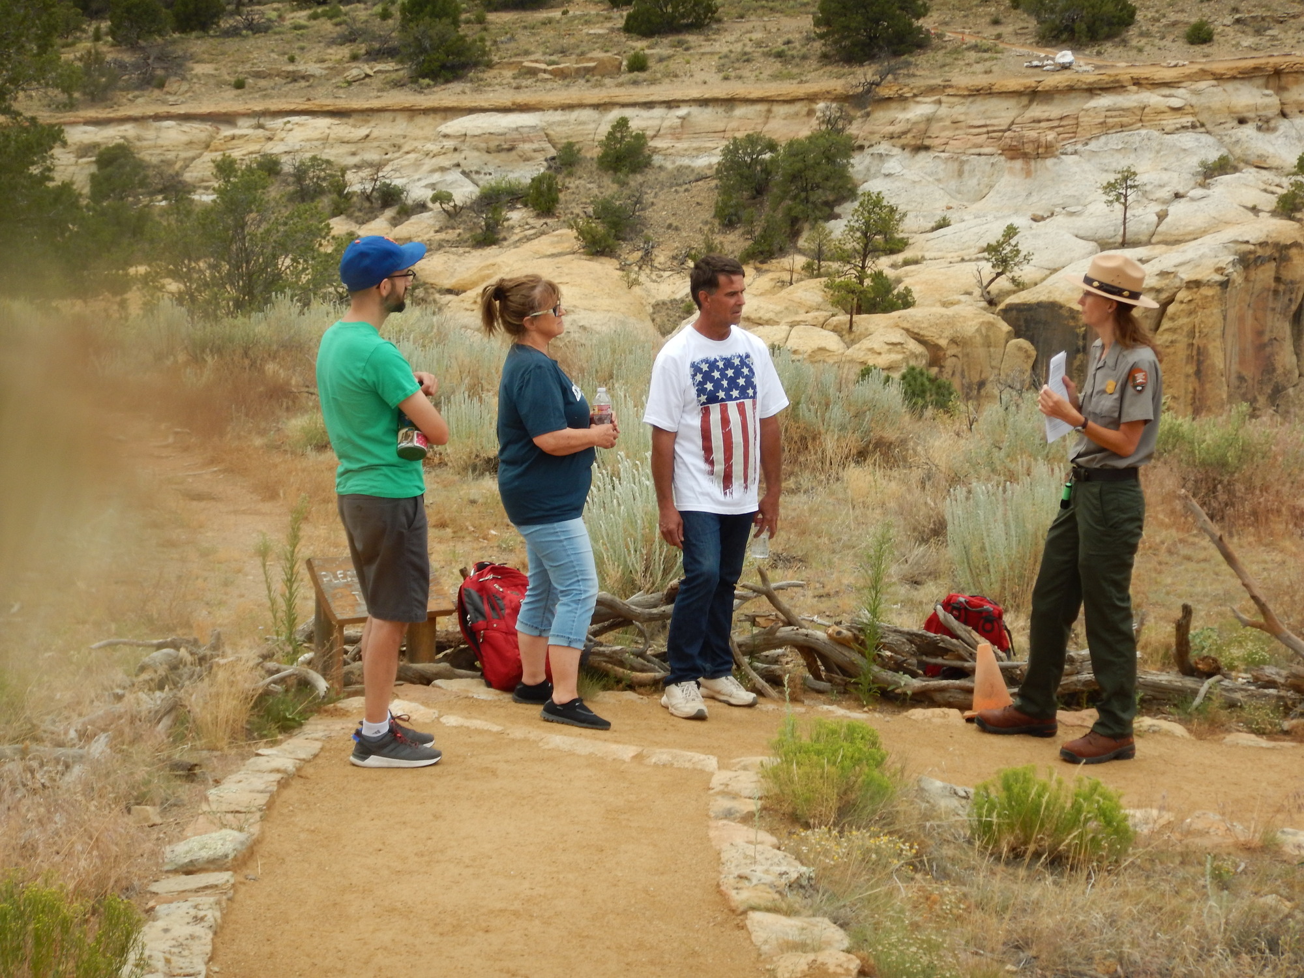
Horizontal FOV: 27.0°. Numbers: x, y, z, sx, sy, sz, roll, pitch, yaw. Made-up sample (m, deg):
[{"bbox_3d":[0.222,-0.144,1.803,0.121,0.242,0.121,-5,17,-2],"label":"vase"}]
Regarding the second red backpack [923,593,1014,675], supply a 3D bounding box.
[{"bbox_3d":[1.324,0.629,11.350,0.350,0.370,0.240,9,-12,6],"label":"second red backpack"}]

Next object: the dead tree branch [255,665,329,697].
[{"bbox_3d":[-1.446,0.779,10.950,0.290,0.130,0.180,0,5,0],"label":"dead tree branch"}]

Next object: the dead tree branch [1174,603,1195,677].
[{"bbox_3d":[2.141,0.608,10.900,0.085,0.295,0.090,0,4,0],"label":"dead tree branch"}]

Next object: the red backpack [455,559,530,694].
[{"bbox_3d":[-0.571,0.558,11.050,0.320,0.500,0.260,-6,-5,-40],"label":"red backpack"}]

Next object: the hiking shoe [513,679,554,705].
[{"bbox_3d":[-0.426,0.794,10.650,0.265,0.100,0.100,1,5,18],"label":"hiking shoe"}]

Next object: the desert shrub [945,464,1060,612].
[{"bbox_3d":[1.811,0.243,13.600,0.680,0.750,0.620,0,5,0],"label":"desert shrub"}]

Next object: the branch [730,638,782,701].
[{"bbox_3d":[0.417,0.724,10.950,0.190,0.250,0.140,0,4,0],"label":"branch"}]

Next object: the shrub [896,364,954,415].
[{"bbox_3d":[3.883,-1.410,38.500,0.840,0.730,0.720,0,4,0],"label":"shrub"}]

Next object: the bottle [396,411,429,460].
[{"bbox_3d":[-0.811,-0.241,9.350,0.098,0.265,0.098,6,-25,0],"label":"bottle"}]

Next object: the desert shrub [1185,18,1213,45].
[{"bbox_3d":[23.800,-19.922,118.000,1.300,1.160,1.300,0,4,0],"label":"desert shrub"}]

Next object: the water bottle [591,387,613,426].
[{"bbox_3d":[-0.191,-0.290,10.380,0.066,0.200,0.066,0,4,0],"label":"water bottle"}]

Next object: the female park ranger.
[{"bbox_3d":[1.480,0.049,9.600,0.520,1.770,0.560,-2,5,-28],"label":"female park ranger"}]

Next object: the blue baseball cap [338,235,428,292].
[{"bbox_3d":[-0.920,-0.770,9.300,0.285,0.145,0.185,-23,2,-13],"label":"blue baseball cap"}]

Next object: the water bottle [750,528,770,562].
[{"bbox_3d":[0.417,0.178,10.420,0.065,0.195,0.065,0,-7,0],"label":"water bottle"}]

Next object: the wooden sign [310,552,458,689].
[{"bbox_3d":[-1.122,0.564,11.250,0.570,0.530,0.280,-3,5,-37],"label":"wooden sign"}]

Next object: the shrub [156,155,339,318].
[{"bbox_3d":[-5.659,-3.518,38.000,2.400,2.300,2.200,0,5,0],"label":"shrub"}]

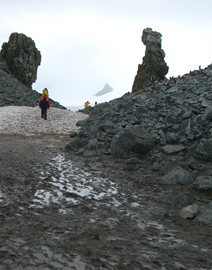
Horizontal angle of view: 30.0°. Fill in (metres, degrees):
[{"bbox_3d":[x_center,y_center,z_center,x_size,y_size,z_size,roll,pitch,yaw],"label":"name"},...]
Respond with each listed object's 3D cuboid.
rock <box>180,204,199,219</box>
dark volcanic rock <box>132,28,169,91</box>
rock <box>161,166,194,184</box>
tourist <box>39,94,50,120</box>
[{"bbox_3d":[1.133,1.036,5.350,0.220,0.150,0.200,0,3,0],"label":"rock"},{"bbox_3d":[5.895,-9.803,52.000,4.600,8.100,3.900,0,3,0],"label":"dark volcanic rock"},{"bbox_3d":[1.356,0.775,7.600,0.560,0.270,0.460,0,3,0],"label":"rock"},{"bbox_3d":[-4.367,-1.948,28.200,0.700,1.750,0.500,0,3,3],"label":"tourist"}]

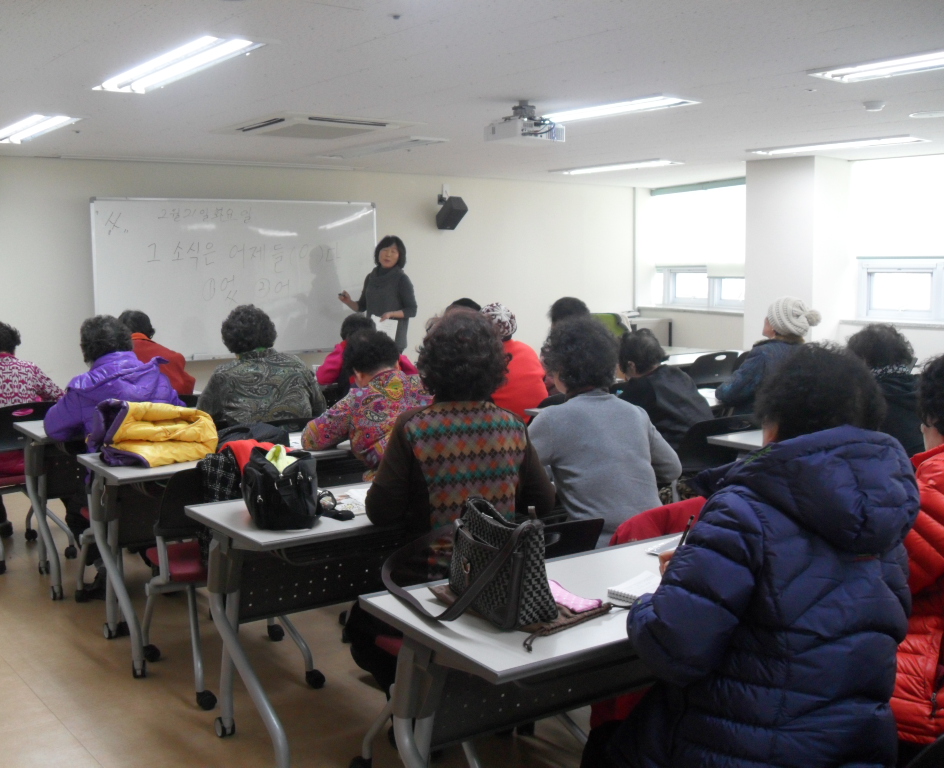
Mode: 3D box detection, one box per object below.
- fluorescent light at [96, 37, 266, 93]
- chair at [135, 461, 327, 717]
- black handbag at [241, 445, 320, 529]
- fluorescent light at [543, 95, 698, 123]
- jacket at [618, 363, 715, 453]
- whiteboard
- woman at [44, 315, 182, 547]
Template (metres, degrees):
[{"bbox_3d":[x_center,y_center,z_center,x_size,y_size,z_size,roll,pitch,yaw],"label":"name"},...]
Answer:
[{"bbox_3d":[-1.181,-1.248,4.070,0.240,0.060,1.280,-5,8,-35],"label":"fluorescent light"},{"bbox_3d":[-0.834,0.610,3.605,0.510,0.810,0.560,-4,8,-30],"label":"chair"},{"bbox_3d":[-0.552,0.286,2.987,0.215,0.210,0.210,-1,7,-6],"label":"black handbag"},{"bbox_3d":[0.662,-1.480,5.598,0.320,0.060,1.250,-6,8,-38],"label":"fluorescent light"},{"bbox_3d":[0.805,0.188,4.654,0.500,0.580,0.480,-5,8,-36],"label":"jacket"},{"bbox_3d":[-1.761,-0.825,8.159,2.440,1.240,0.050,-6,8,-38],"label":"whiteboard"},{"bbox_3d":[-1.531,0.321,4.479,0.580,1.260,0.770,-5,8,-36],"label":"woman"}]

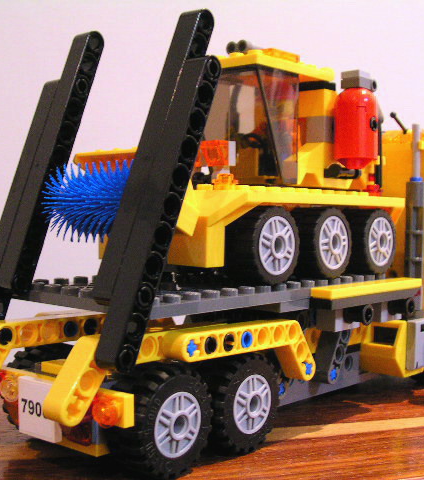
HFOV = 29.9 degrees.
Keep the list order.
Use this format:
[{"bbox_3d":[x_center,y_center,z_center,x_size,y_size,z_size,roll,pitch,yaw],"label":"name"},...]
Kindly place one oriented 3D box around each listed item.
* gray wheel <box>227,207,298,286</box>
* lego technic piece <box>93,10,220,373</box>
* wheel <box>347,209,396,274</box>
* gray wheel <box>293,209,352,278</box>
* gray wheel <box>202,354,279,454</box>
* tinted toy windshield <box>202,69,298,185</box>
[{"bbox_3d":[0.015,0.001,0.248,0.014,0.024,0.024,4,4,41],"label":"gray wheel"},{"bbox_3d":[-0.014,-0.017,0.211,0.016,0.104,0.008,4,-18,42],"label":"lego technic piece"},{"bbox_3d":[0.057,0.000,0.296,0.014,0.024,0.024,4,4,41],"label":"wheel"},{"bbox_3d":[0.036,0.001,0.272,0.014,0.024,0.024,4,4,41],"label":"gray wheel"},{"bbox_3d":[0.007,0.049,0.245,0.014,0.030,0.030,4,4,42],"label":"gray wheel"},{"bbox_3d":[0.010,-0.039,0.279,0.032,0.038,0.024,4,4,41],"label":"tinted toy windshield"}]

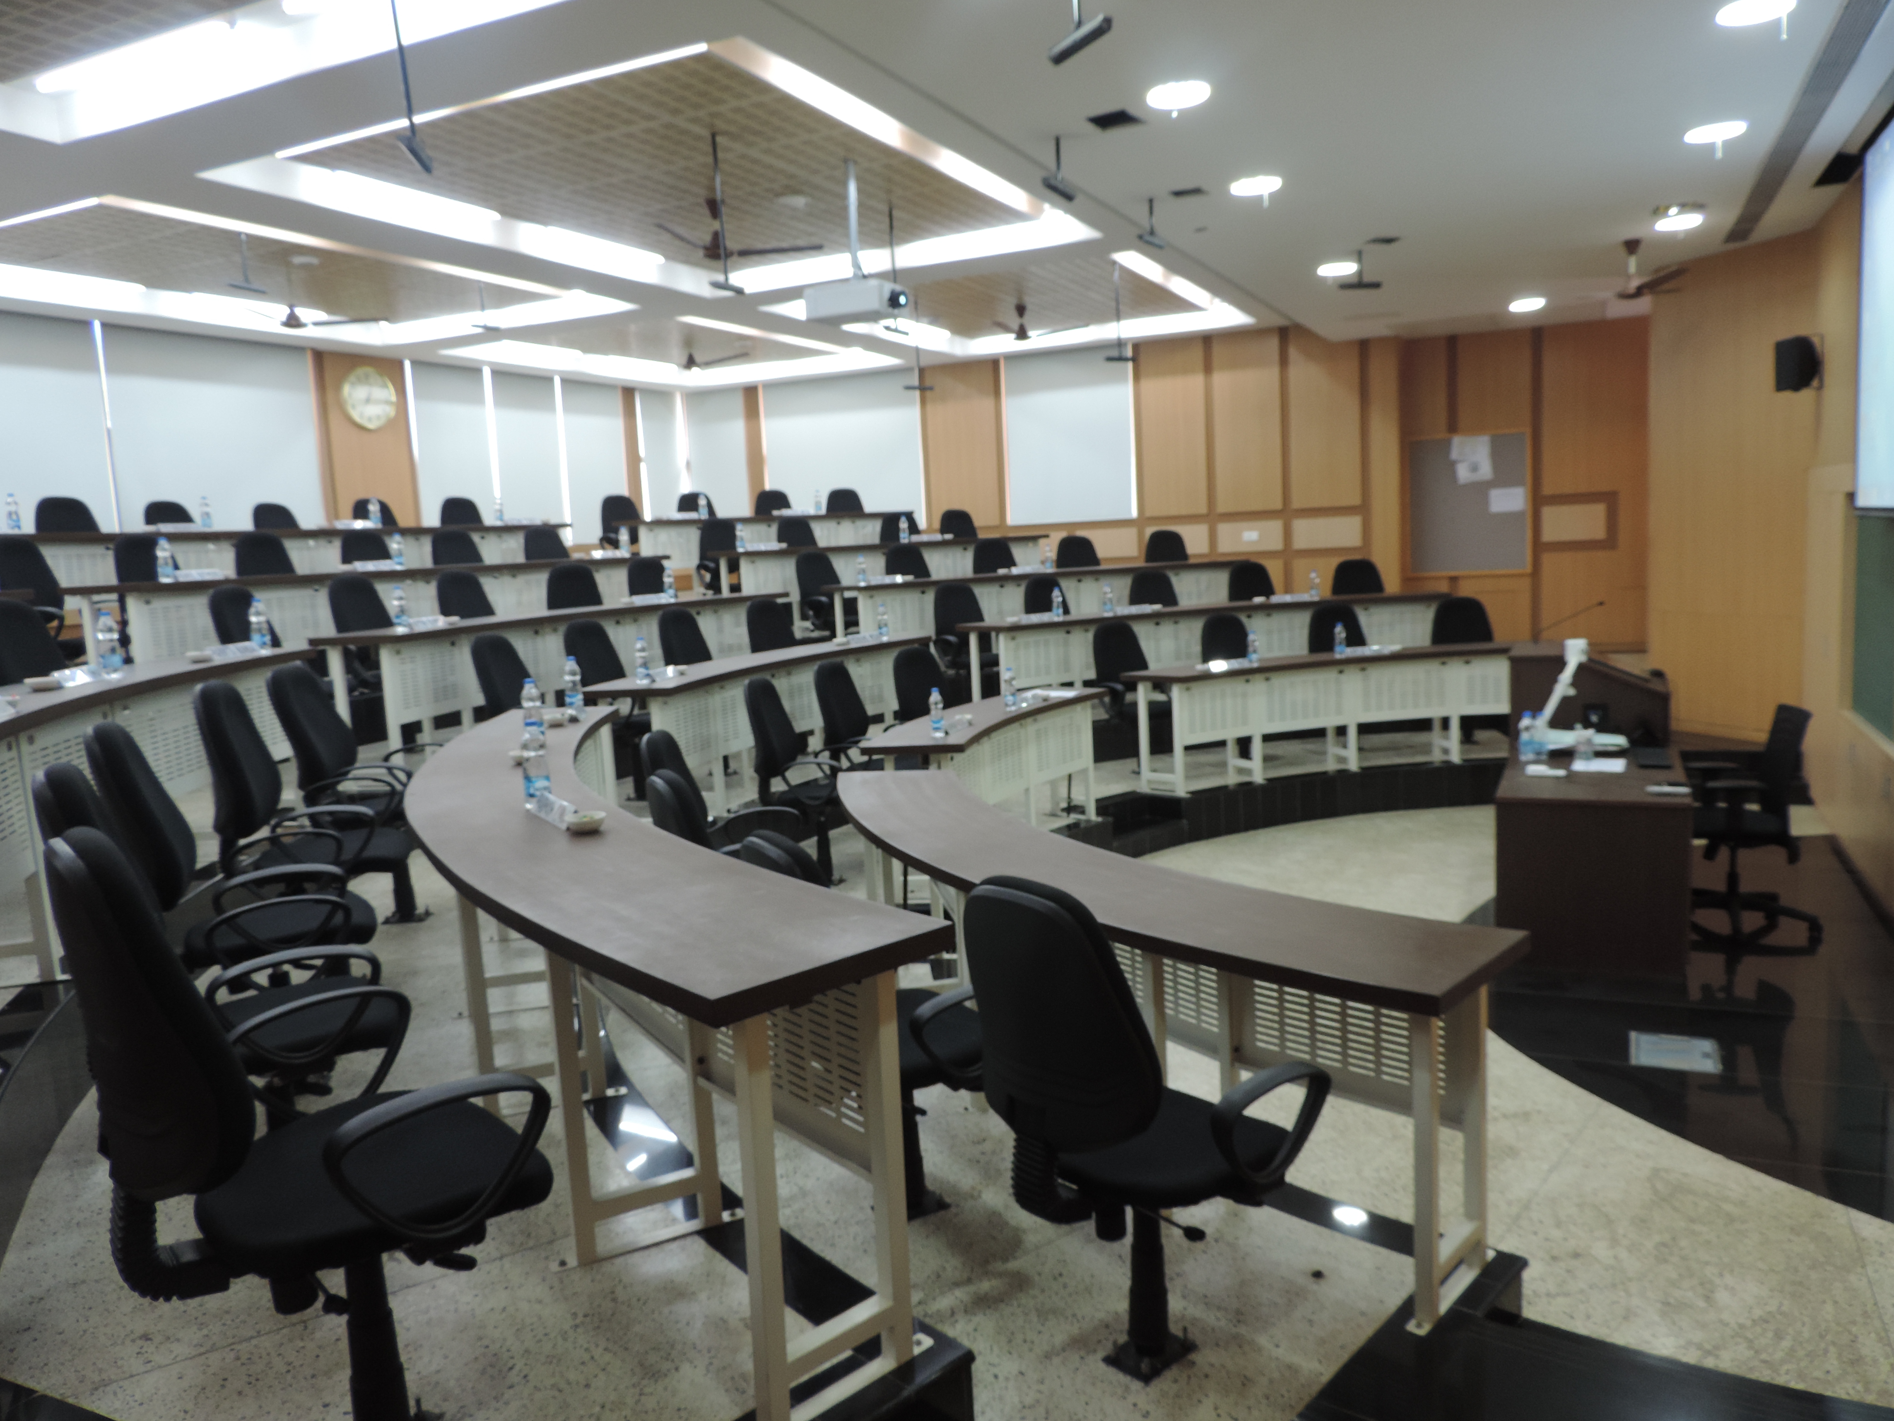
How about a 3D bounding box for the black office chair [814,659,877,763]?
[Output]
[{"bbox_3d":[-0.383,0.244,7.220,0.600,1.032,0.600,0,8,26],"label":"black office chair"}]

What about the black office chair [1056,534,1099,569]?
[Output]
[{"bbox_3d":[1.242,-1.040,11.600,0.580,1.010,0.580,-5,7,-19],"label":"black office chair"}]

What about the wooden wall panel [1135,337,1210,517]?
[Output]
[{"bbox_3d":[2.287,-2.825,13.171,0.649,1.730,0.040,1,8,26],"label":"wooden wall panel"}]

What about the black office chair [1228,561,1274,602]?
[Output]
[{"bbox_3d":[2.565,-0.685,10.731,0.600,1.032,0.600,-4,7,-7],"label":"black office chair"}]

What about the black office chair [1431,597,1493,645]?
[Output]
[{"bbox_3d":[3.921,-0.296,9.804,0.600,1.040,0.630,-3,7,2],"label":"black office chair"}]

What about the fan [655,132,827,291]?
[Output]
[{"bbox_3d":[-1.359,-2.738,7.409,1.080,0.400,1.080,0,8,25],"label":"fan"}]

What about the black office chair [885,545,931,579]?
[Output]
[{"bbox_3d":[-0.205,-0.892,11.144,0.600,1.032,0.600,-7,9,-30],"label":"black office chair"}]

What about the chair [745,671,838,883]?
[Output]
[{"bbox_3d":[-0.614,0.357,6.652,0.620,1.060,0.600,-2,8,10],"label":"chair"}]

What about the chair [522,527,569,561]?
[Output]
[{"bbox_3d":[-3.073,-0.985,10.641,0.630,1.040,0.600,1,8,28],"label":"chair"}]

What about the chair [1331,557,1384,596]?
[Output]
[{"bbox_3d":[3.579,-0.767,11.149,0.600,1.040,0.630,-4,7,-4],"label":"chair"}]

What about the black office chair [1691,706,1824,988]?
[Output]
[{"bbox_3d":[3.773,0.502,6.245,0.640,1.040,0.640,-1,8,16],"label":"black office chair"}]

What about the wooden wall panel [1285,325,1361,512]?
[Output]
[{"bbox_3d":[3.615,-2.788,12.525,0.655,1.686,0.040,1,8,26],"label":"wooden wall panel"}]

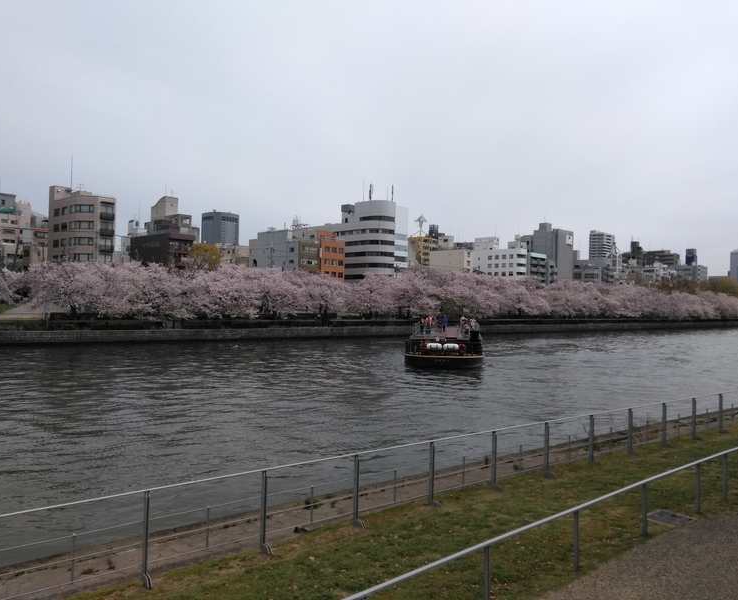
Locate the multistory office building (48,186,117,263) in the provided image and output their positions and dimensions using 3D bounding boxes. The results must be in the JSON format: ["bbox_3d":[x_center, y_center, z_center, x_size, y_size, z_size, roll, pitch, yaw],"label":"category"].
[{"bbox_3d":[-59.044,-10.537,123.929,16.910,25.090,6.250,1,0,41],"label":"multistory office building"}]

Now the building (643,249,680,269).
[{"bbox_3d":[221.713,-13.256,453.141,20.810,44.520,16.600,1,0,41],"label":"building"}]

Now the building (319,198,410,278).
[{"bbox_3d":[-2.250,-12.746,187.641,27.380,32.330,12.560,1,0,40],"label":"building"}]

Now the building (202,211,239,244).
[{"bbox_3d":[-296.395,-85.870,1207.050,52.120,170.690,52.150,1,0,43],"label":"building"}]

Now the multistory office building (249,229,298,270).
[{"bbox_3d":[-23.353,-7.822,167.686,20.610,21.450,7.700,1,0,41],"label":"multistory office building"}]

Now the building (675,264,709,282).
[{"bbox_3d":[230.592,-6.922,427.787,12.060,32.120,31.840,1,0,43],"label":"building"}]

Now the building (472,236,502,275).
[{"bbox_3d":[44.162,-9.081,222.870,8.680,27.220,5.360,1,0,40],"label":"building"}]

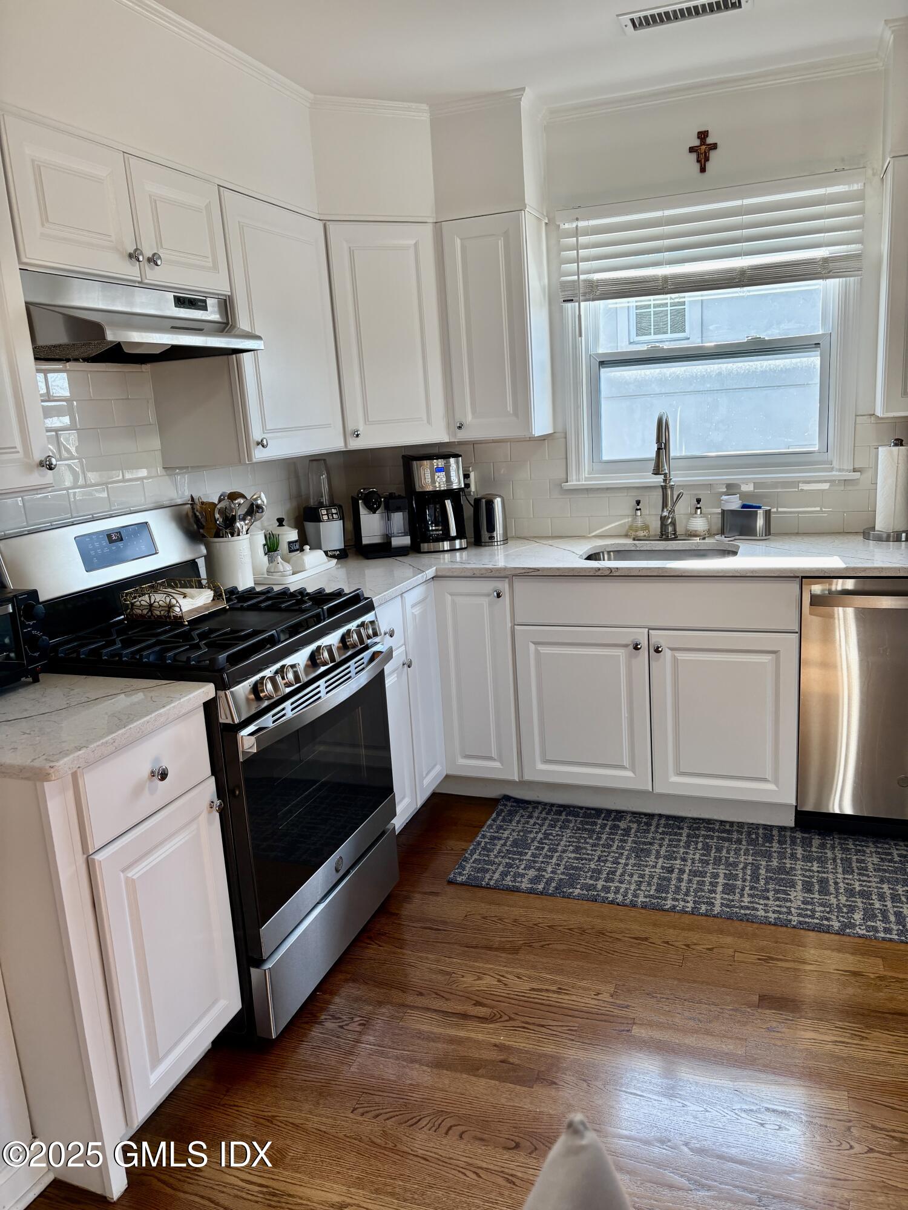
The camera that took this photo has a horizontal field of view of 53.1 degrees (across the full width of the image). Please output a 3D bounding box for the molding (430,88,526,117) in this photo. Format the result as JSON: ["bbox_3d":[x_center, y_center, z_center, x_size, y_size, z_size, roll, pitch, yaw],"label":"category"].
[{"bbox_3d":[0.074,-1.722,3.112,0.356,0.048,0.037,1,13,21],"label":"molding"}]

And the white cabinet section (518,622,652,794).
[{"bbox_3d":[0.519,0.301,3.317,0.455,0.567,0.480,1,13,20],"label":"white cabinet section"}]

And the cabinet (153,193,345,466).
[{"bbox_3d":[-0.685,-0.874,2.975,0.312,0.780,0.588,1,13,21],"label":"cabinet"}]

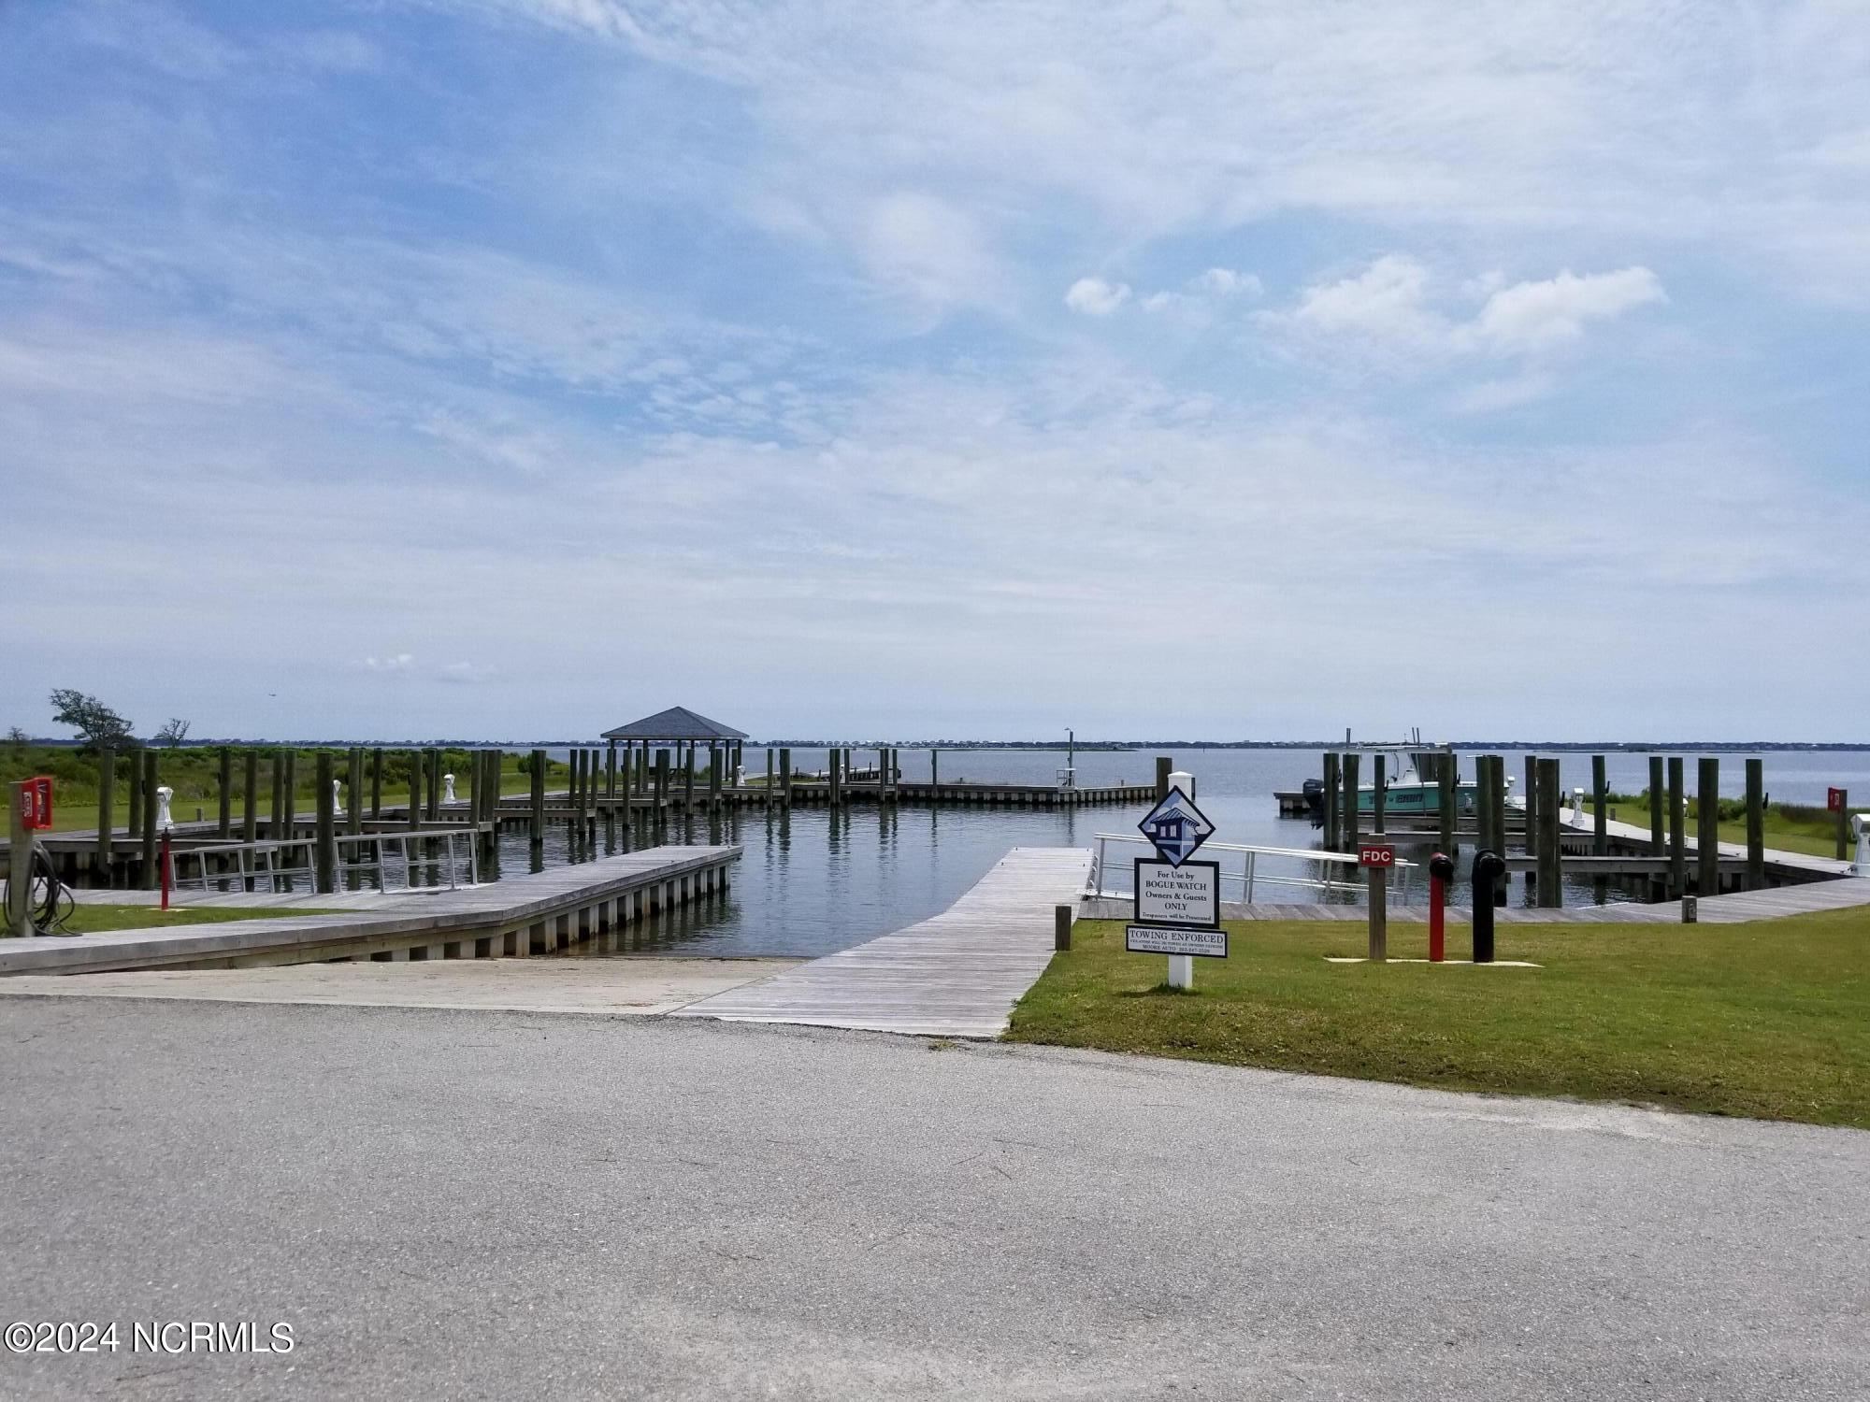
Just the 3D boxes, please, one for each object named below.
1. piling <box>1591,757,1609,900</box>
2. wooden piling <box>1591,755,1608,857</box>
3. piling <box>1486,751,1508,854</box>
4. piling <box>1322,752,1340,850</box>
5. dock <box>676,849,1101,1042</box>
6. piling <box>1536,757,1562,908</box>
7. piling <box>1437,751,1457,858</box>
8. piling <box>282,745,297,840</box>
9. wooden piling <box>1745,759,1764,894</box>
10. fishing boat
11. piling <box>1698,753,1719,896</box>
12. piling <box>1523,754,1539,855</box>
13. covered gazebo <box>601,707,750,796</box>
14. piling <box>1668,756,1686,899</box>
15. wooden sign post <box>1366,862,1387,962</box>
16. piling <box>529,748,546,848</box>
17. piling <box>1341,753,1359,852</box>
[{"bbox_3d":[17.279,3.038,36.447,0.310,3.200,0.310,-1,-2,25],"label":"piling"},{"bbox_3d":[17.516,2.908,36.953,0.310,2.900,0.310,-1,-2,25],"label":"wooden piling"},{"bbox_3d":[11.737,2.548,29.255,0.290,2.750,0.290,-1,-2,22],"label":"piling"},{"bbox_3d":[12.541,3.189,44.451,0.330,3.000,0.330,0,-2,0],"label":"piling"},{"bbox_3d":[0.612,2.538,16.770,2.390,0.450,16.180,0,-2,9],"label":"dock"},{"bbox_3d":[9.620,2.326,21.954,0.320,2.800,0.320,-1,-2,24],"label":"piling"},{"bbox_3d":[10.497,2.206,28.764,0.260,2.215,0.260,0,-2,0],"label":"piling"},{"bbox_3d":[-19.347,2.955,42.153,0.275,2.900,0.275,0,-2,0],"label":"piling"},{"bbox_3d":[11.832,1.920,20.265,0.240,2.143,0.240,0,-2,0],"label":"wooden piling"},{"bbox_3d":[15.550,2.709,46.500,6.500,2.650,2.400,0,-2,-2],"label":"fishing boat"},{"bbox_3d":[11.067,1.904,20.065,0.270,2.157,0.270,0,-2,0],"label":"piling"},{"bbox_3d":[11.124,2.134,26.164,0.220,2.193,0.220,0,-2,0],"label":"piling"},{"bbox_3d":[-15.645,2.740,85.077,7.350,4.700,7.350,0,-2,7],"label":"covered gazebo"},{"bbox_3d":[15.253,2.681,28.851,0.295,3.000,0.295,-1,-2,28],"label":"piling"},{"bbox_3d":[3.684,1.688,11.675,0.140,0.920,0.140,0,-2,18],"label":"wooden sign post"},{"bbox_3d":[-9.972,2.400,35.262,0.280,2.340,0.280,0,-2,0],"label":"piling"},{"bbox_3d":[8.505,2.206,28.664,0.270,2.198,0.270,0,-2,0],"label":"piling"}]

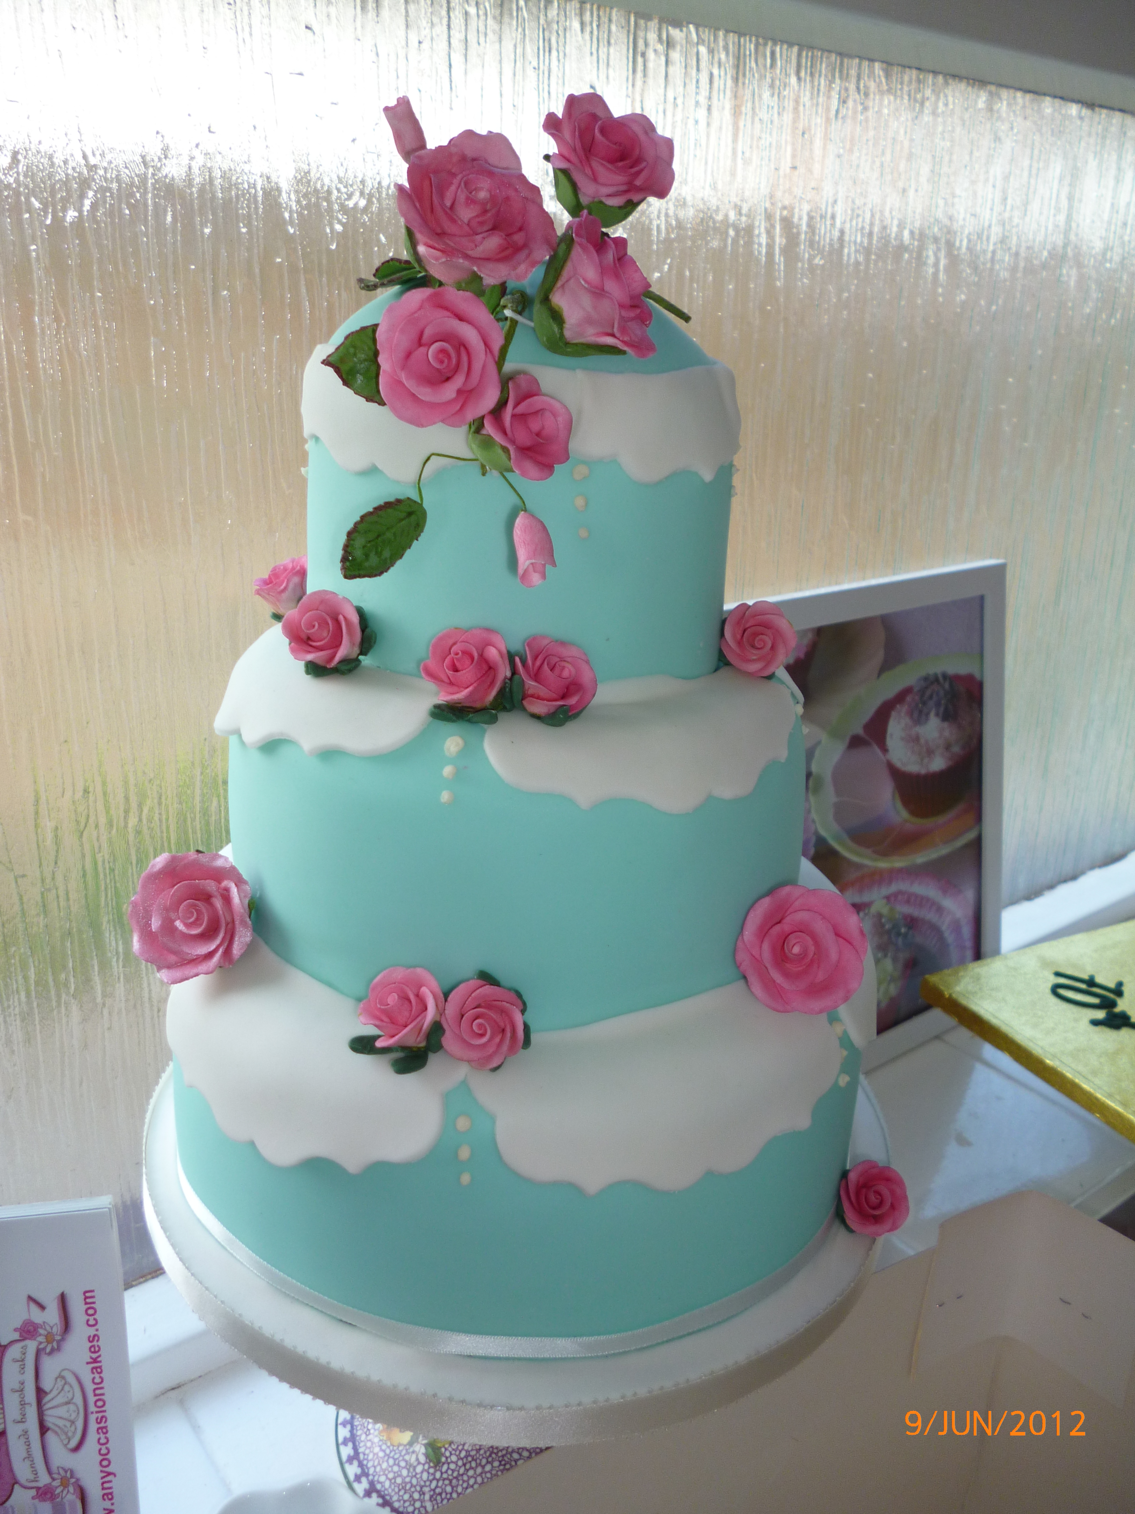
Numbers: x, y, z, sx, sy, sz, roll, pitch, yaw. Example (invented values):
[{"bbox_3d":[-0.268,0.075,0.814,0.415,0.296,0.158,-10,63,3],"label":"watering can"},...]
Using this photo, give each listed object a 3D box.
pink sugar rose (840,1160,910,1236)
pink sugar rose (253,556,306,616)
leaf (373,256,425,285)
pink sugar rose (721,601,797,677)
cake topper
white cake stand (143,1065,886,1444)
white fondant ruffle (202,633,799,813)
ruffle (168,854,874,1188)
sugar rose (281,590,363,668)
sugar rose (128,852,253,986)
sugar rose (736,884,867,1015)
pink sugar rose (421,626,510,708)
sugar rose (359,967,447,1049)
[{"bbox_3d":[0.113,0.162,0.448,0.026,0.027,0.020,1,0,-6],"label":"pink sugar rose"},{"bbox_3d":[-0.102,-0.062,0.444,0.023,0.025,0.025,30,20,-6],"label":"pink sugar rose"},{"bbox_3d":[-0.061,-0.176,0.443,0.024,0.008,0.018,12,40,12],"label":"leaf"},{"bbox_3d":[0.073,-0.045,0.469,0.029,0.029,0.022,3,-5,2],"label":"pink sugar rose"},{"bbox_3d":[-0.022,-0.142,0.418,0.121,0.160,0.110,3,22,0],"label":"cake topper"},{"bbox_3d":[-0.019,0.153,0.524,0.306,0.018,0.306,3,21,0],"label":"white cake stand"},{"bbox_3d":[-0.020,-0.035,0.451,0.214,0.031,0.214,3,21,0],"label":"white fondant ruffle"},{"bbox_3d":[-0.013,0.064,0.489,0.281,0.039,0.281,3,21,0],"label":"ruffle"},{"bbox_3d":[-0.087,-0.045,0.433,0.029,0.028,0.023,5,-14,7],"label":"sugar rose"},{"bbox_3d":[-0.143,0.061,0.462,0.047,0.049,0.033,-1,-12,-9],"label":"sugar rose"},{"bbox_3d":[0.078,0.064,0.407,0.043,0.043,0.025,3,0,-1],"label":"sugar rose"},{"bbox_3d":[-0.034,-0.030,0.412,0.029,0.027,0.024,8,-21,14],"label":"pink sugar rose"},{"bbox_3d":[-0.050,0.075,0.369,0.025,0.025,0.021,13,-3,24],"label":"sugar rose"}]

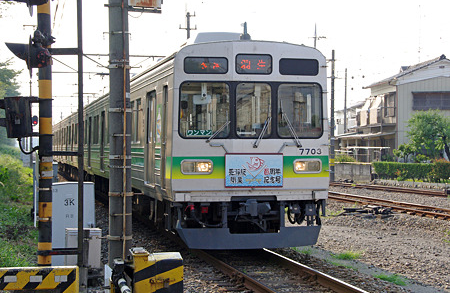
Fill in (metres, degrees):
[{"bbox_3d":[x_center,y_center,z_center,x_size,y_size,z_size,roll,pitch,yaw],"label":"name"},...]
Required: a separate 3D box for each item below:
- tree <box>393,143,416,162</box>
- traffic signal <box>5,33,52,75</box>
[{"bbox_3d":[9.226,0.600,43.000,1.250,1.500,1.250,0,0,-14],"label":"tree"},{"bbox_3d":[-1.769,-0.821,7.550,0.430,0.400,0.400,0,0,-13],"label":"traffic signal"}]

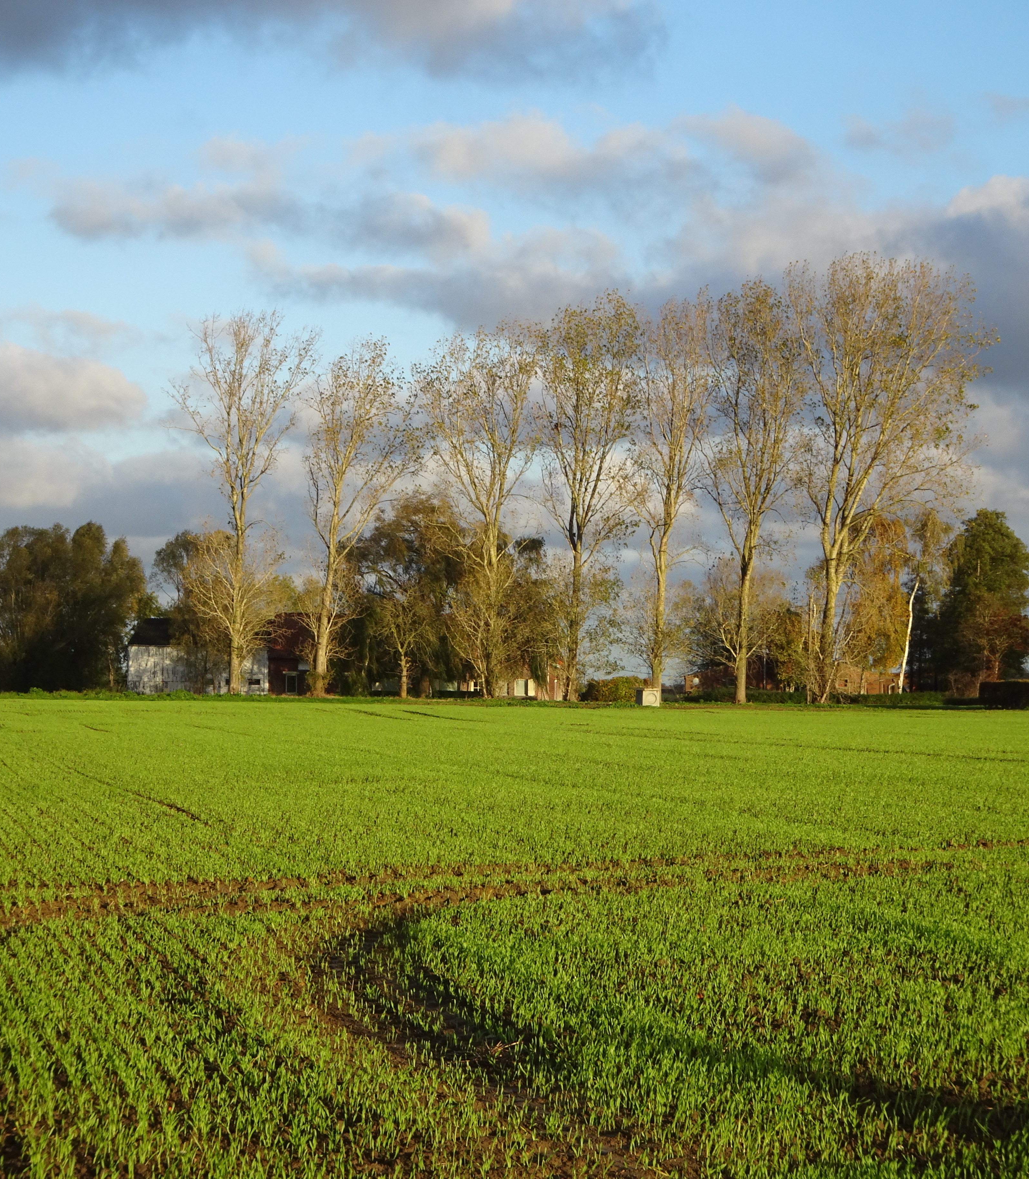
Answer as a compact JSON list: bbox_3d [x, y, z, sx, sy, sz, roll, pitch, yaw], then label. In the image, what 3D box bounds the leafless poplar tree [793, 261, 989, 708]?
[{"bbox_3d":[26.389,-7.681,238.000,14.246,31.410,12.500,0,-1,0],"label":"leafless poplar tree"}]

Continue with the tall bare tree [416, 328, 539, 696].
[{"bbox_3d":[-2.639,-5.322,240.000,8.654,26.135,8.500,0,-1,0],"label":"tall bare tree"}]

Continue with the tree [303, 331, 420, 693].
[{"bbox_3d":[-10.949,-5.105,241.000,8.255,25.505,8.500,0,-1,0],"label":"tree"}]

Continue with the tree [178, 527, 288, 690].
[{"bbox_3d":[-19.983,1.549,242.000,7.766,11.911,7.500,0,-1,0],"label":"tree"}]

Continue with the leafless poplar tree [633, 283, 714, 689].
[{"bbox_3d":[11.160,-6.506,239.000,5.860,28.956,7.000,0,-1,0],"label":"leafless poplar tree"}]

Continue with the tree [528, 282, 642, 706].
[{"bbox_3d":[5.106,-6.555,240.000,7.875,28.861,8.300,0,-1,0],"label":"tree"}]

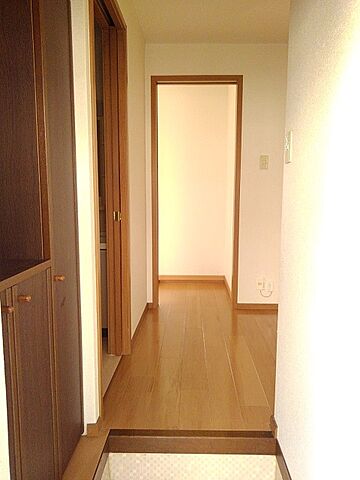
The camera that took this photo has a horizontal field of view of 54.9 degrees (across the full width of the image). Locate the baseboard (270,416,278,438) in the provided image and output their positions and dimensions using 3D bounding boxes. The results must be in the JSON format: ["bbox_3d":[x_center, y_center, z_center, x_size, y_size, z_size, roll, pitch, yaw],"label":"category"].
[{"bbox_3d":[0.418,0.828,1.542,0.014,0.060,0.085,0,7,2],"label":"baseboard"}]

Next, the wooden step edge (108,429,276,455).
[{"bbox_3d":[0.054,0.897,1.538,0.735,0.083,0.050,0,7,2],"label":"wooden step edge"}]

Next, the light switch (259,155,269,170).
[{"bbox_3d":[0.742,-0.680,3.038,0.073,0.120,0.011,0,7,2],"label":"light switch"}]

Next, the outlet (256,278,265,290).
[{"bbox_3d":[0.739,0.413,3.173,0.071,0.115,0.011,0,7,2],"label":"outlet"}]

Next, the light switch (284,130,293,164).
[{"bbox_3d":[0.422,-0.361,1.352,0.011,0.120,0.072,0,7,2],"label":"light switch"}]

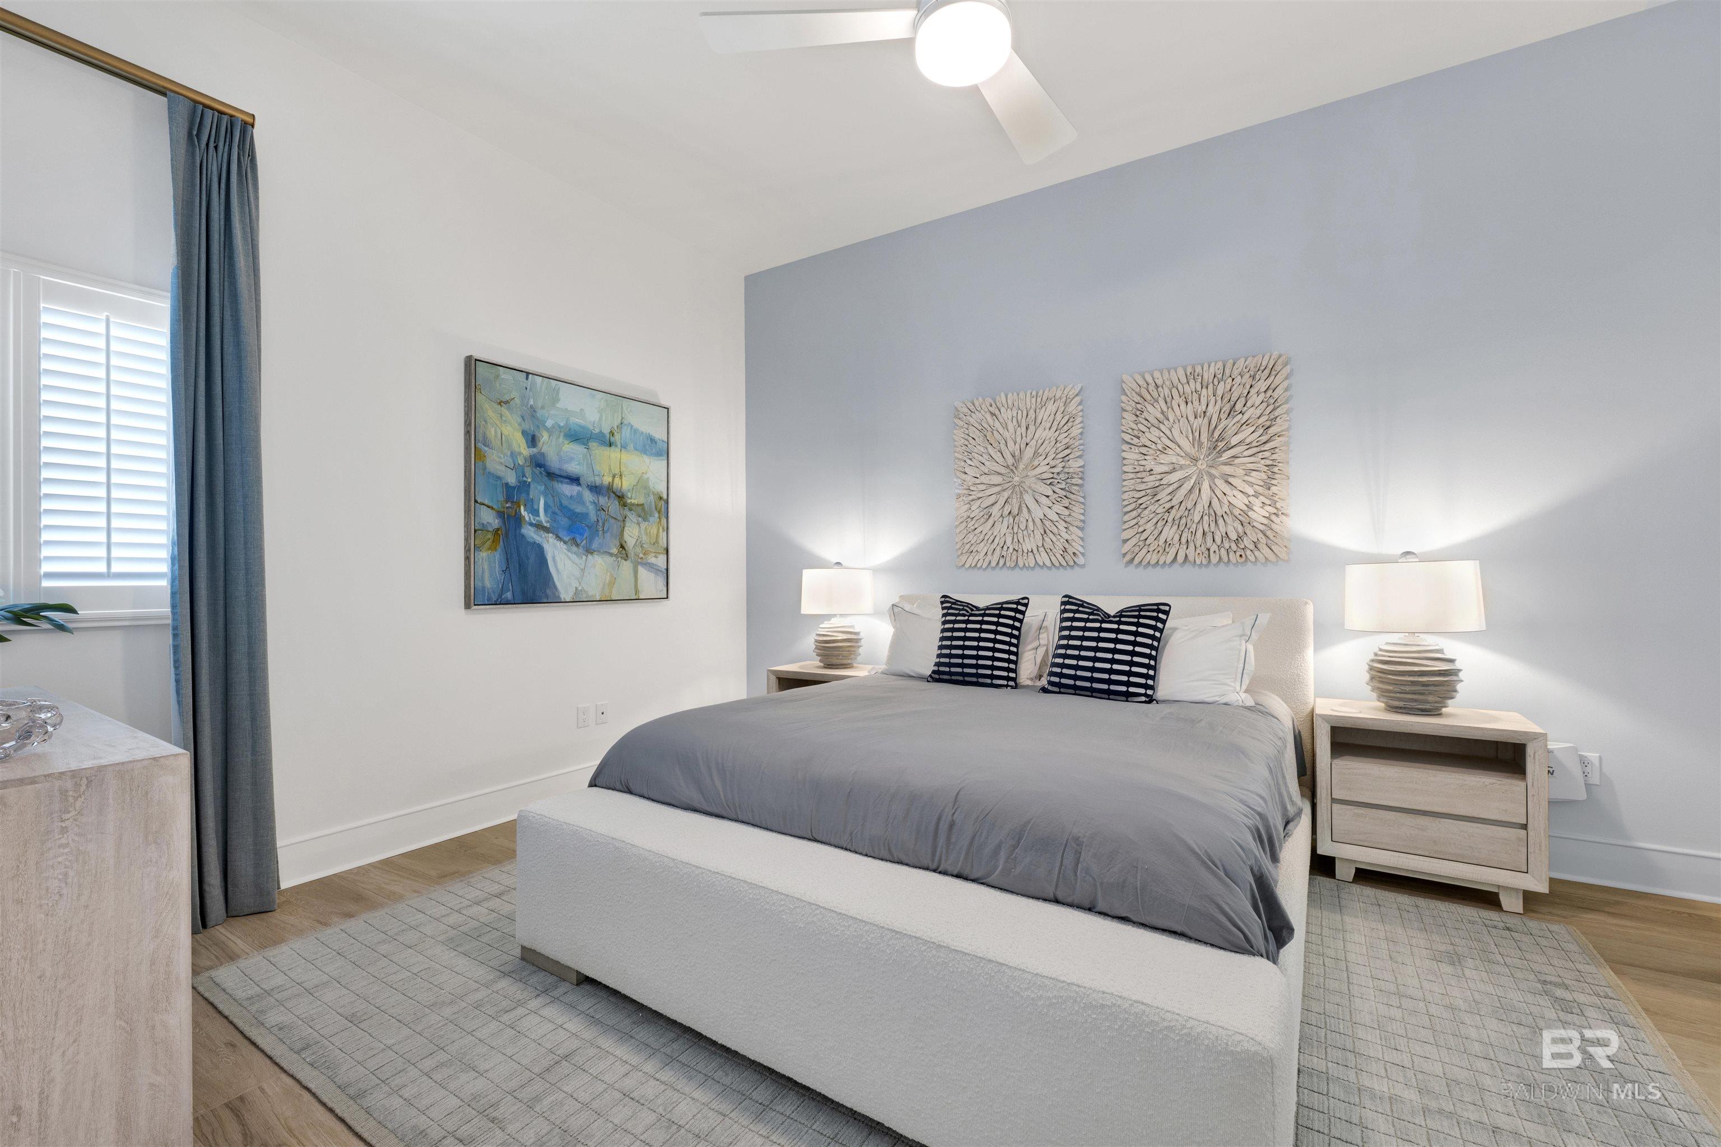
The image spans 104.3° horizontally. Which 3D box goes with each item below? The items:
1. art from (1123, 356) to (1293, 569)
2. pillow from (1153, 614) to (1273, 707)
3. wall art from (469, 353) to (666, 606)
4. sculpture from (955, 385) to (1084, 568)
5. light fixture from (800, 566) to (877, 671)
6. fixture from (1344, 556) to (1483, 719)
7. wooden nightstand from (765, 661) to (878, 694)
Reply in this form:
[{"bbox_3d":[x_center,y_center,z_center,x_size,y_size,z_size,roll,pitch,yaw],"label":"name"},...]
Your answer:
[{"bbox_3d":[1.618,-0.516,3.176,0.700,0.935,0.060,0,0,30],"label":"art"},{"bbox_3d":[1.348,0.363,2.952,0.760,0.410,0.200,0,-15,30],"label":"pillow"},{"bbox_3d":[-1.488,-0.419,3.564,0.050,1.163,1.123,0,0,35],"label":"wall art"},{"bbox_3d":[0.855,-0.494,3.617,0.696,0.927,0.060,0,0,30],"label":"sculpture"},{"bbox_3d":[-0.132,0.252,3.979,0.440,0.625,0.440,0,0,0],"label":"light fixture"},{"bbox_3d":[2.182,0.235,2.643,0.440,0.635,0.440,0,0,30],"label":"fixture"},{"bbox_3d":[-0.154,0.883,3.975,0.660,0.637,0.410,0,0,30],"label":"wooden nightstand"}]

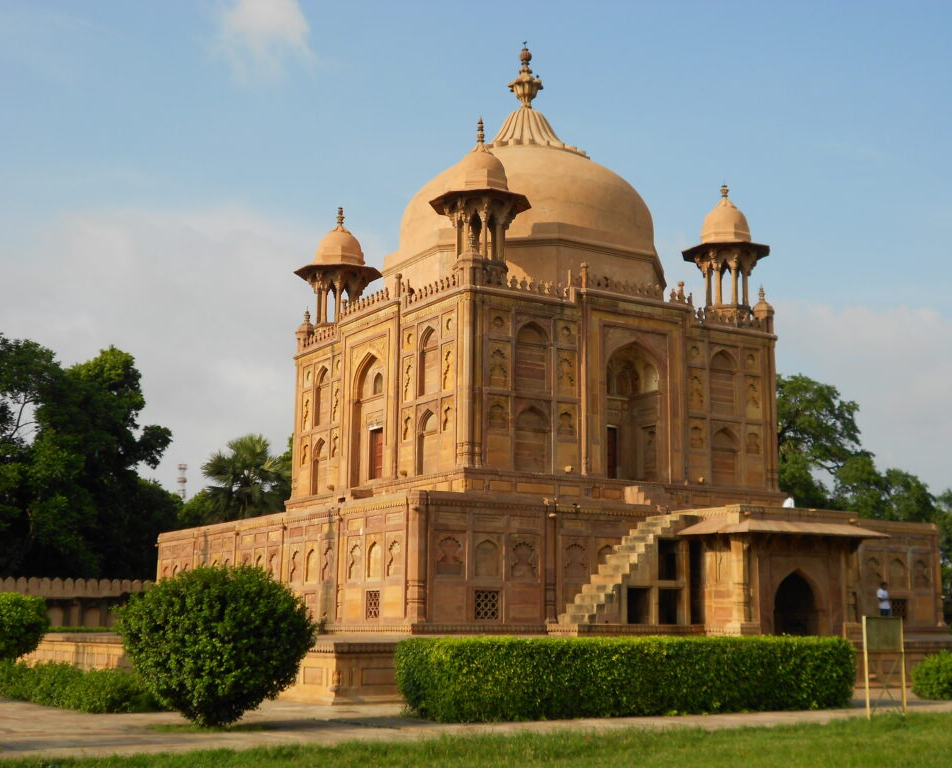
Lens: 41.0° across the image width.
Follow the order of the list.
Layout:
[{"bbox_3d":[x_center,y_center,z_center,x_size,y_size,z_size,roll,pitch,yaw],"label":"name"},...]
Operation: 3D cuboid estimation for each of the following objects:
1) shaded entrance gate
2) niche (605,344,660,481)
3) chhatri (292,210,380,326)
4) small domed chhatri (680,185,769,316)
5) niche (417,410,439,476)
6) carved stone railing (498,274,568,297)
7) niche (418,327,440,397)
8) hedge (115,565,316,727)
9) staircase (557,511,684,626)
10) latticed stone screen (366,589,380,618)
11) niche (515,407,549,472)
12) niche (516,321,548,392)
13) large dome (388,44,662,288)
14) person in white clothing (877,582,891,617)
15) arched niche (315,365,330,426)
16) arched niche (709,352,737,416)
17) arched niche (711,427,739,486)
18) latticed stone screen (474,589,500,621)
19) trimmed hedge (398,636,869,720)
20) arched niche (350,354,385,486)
[{"bbox_3d":[8.629,6.010,34.831,1.600,1.930,0.500,7,-12,-31],"label":"shaded entrance gate"},{"bbox_3d":[4.700,0.996,42.182,2.280,4.600,1.620,7,-12,-31],"label":"niche"},{"bbox_3d":[-5.187,-4.205,48.101,3.031,5.081,3.031,7,-12,-31],"label":"chhatri"},{"bbox_3d":[8.803,-4.629,44.754,3.031,4.938,3.031,7,-12,-31],"label":"small domed chhatri"},{"bbox_3d":[-1.424,1.830,40.318,0.280,2.100,1.330,7,-12,-31],"label":"niche"},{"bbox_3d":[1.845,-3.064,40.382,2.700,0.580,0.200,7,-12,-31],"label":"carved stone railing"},{"bbox_3d":[-1.396,-0.753,40.783,0.280,2.250,1.320,7,-12,-31],"label":"niche"},{"bbox_3d":[-4.192,4.206,20.747,3.100,2.580,3.100,2,-11,-11],"label":"hedge"},{"bbox_3d":[3.931,4.846,33.740,3.375,3.075,1.281,7,-12,-31],"label":"staircase"},{"bbox_3d":[-2.732,5.940,34.218,0.120,0.770,0.790,7,-12,-31],"label":"latticed stone screen"},{"bbox_3d":[1.655,1.726,39.535,1.240,2.090,0.280,7,-12,-31],"label":"niche"},{"bbox_3d":[1.635,-0.792,38.543,1.238,2.212,0.280,7,-12,-31],"label":"niche"},{"bbox_3d":[1.858,-7.310,48.694,9.940,11.800,9.940,0,-11,0],"label":"large dome"},{"bbox_3d":[12.296,6.844,38.283,0.360,1.690,0.480,-5,-12,28],"label":"person in white clothing"},{"bbox_3d":[-5.349,0.481,45.717,0.280,2.219,1.250,7,-12,-31],"label":"arched niche"},{"bbox_3d":[8.182,-0.010,42.472,1.244,2.219,0.280,7,-12,-31],"label":"arched niche"},{"bbox_3d":[8.208,2.428,42.045,1.244,1.988,0.280,7,-12,-31],"label":"arched niche"},{"bbox_3d":[0.282,5.585,32.124,0.744,0.731,0.100,7,-12,-31],"label":"latticed stone screen"},{"bbox_3d":[3.130,5.524,24.143,9.550,1.350,1.800,7,-12,-31],"label":"trimmed hedge"},{"bbox_3d":[-3.499,1.212,43.803,0.520,4.580,2.450,7,-12,-31],"label":"arched niche"}]

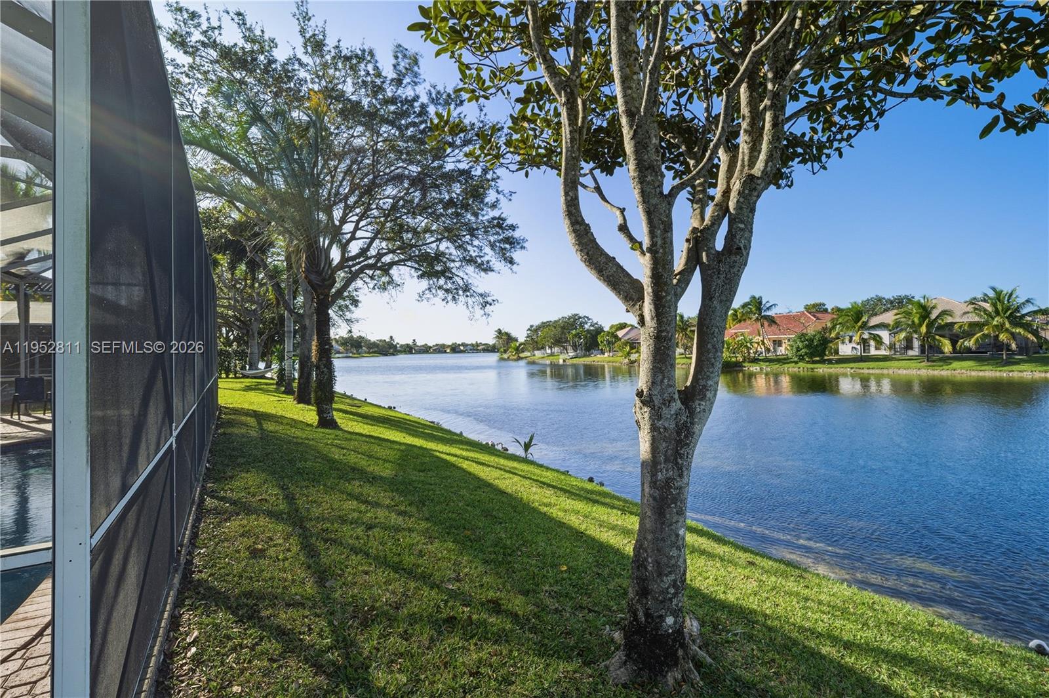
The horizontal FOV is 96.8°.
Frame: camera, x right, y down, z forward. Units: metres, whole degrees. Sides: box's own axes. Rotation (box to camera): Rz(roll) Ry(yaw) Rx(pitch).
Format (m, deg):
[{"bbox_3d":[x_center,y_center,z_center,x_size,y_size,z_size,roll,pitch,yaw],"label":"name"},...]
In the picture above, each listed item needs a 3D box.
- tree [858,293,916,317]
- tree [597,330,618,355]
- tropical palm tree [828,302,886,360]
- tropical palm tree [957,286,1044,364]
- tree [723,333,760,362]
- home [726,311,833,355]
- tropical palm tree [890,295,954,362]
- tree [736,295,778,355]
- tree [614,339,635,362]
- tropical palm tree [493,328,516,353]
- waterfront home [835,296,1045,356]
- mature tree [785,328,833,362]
[{"bbox_3d":[62.190,-4.230,80.000,9.500,10.260,9.500,0,0,38],"label":"tree"},{"bbox_3d":[15.530,-1.190,87.000,4.030,4.820,4.030,0,0,10],"label":"tree"},{"bbox_3d":[37.300,-2.020,52.300,5.250,6.530,5.250,0,0,36],"label":"tropical palm tree"},{"bbox_3d":[46.580,-2.340,45.500,6.050,7.560,6.050,0,0,-44],"label":"tropical palm tree"},{"bbox_3d":[28.610,-0.220,61.500,4.440,3.780,4.440,0,0,25],"label":"tree"},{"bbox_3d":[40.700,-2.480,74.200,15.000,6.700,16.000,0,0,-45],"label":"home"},{"bbox_3d":[41.380,-2.110,48.500,5.280,6.950,5.280,0,0,40],"label":"tropical palm tree"},{"bbox_3d":[32.890,-3.220,65.500,5.200,8.640,5.200,0,0,27],"label":"tree"},{"bbox_3d":[15.620,0.190,72.500,3.470,3.570,3.470,0,0,12],"label":"tree"},{"bbox_3d":[-4.550,-1.820,115.000,6.240,6.670,6.240,0,0,-2],"label":"tropical palm tree"},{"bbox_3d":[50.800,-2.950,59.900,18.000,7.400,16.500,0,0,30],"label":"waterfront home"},{"bbox_3d":[34.440,-0.470,56.500,5.070,3.920,5.070,0,0,31],"label":"mature tree"}]

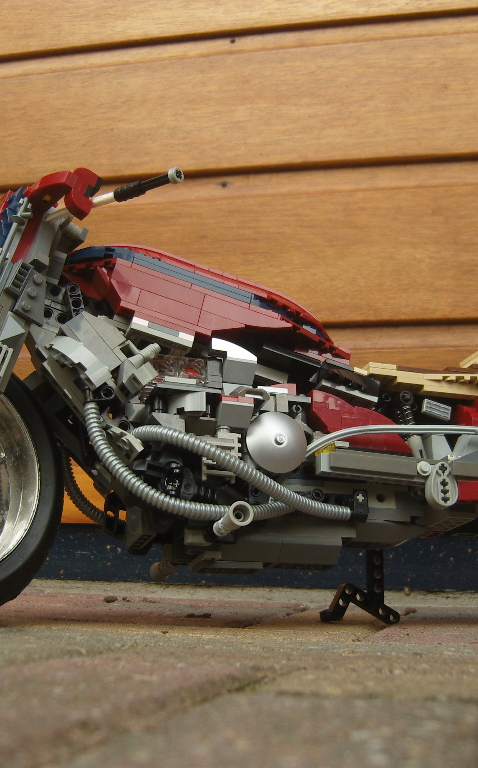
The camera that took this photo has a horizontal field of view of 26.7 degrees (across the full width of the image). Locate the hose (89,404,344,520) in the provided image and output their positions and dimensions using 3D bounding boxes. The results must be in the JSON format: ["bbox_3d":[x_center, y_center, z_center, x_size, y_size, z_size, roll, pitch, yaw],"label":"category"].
[{"bbox_3d":[-0.011,0.041,0.503,0.138,0.060,0.036,4,-16,-16],"label":"hose"}]

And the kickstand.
[{"bbox_3d":[0.068,0.114,0.563,0.045,0.043,0.018,4,-16,-16],"label":"kickstand"}]

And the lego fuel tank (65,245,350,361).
[{"bbox_3d":[-0.015,-0.036,0.544,0.160,0.053,0.080,12,-18,-14],"label":"lego fuel tank"}]

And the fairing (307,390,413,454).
[{"bbox_3d":[0.065,0.021,0.536,0.058,0.036,0.012,4,-16,-16],"label":"fairing"}]

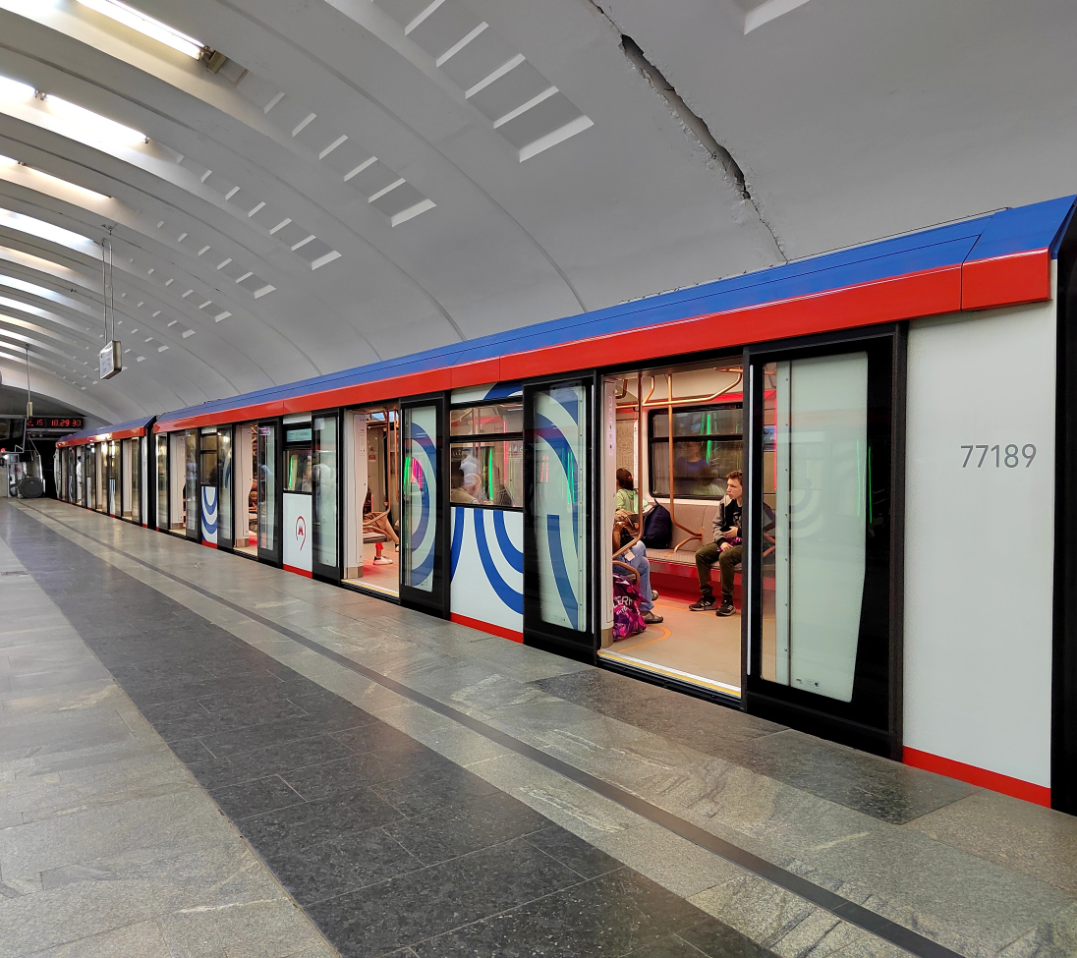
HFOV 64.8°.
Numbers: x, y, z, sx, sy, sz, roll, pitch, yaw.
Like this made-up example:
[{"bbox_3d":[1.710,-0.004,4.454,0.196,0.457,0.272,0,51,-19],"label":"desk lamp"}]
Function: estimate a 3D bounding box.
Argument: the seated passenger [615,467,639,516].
[{"bbox_3d":[0.892,0.533,9.244,0.680,1.280,0.500,0,1,15],"label":"seated passenger"}]

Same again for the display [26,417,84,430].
[{"bbox_3d":[-21.285,-2.456,37.303,2.300,0.530,0.200,-1,1,-35],"label":"display"}]

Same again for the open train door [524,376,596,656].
[{"bbox_3d":[0.170,0.255,6.383,0.080,2.030,0.910,-1,1,-35],"label":"open train door"}]

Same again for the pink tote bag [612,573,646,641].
[{"bbox_3d":[0.614,0.970,6.726,0.250,0.540,0.460,1,1,43],"label":"pink tote bag"}]

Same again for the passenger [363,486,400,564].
[{"bbox_3d":[-2.276,0.537,11.221,1.000,1.260,0.520,-1,1,-35],"label":"passenger"}]

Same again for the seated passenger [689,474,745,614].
[{"bbox_3d":[1.786,0.571,7.912,0.740,1.310,0.580,-1,1,-35],"label":"seated passenger"}]

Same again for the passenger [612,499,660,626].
[{"bbox_3d":[0.610,0.608,7.055,0.900,1.270,0.530,-1,1,-35],"label":"passenger"}]

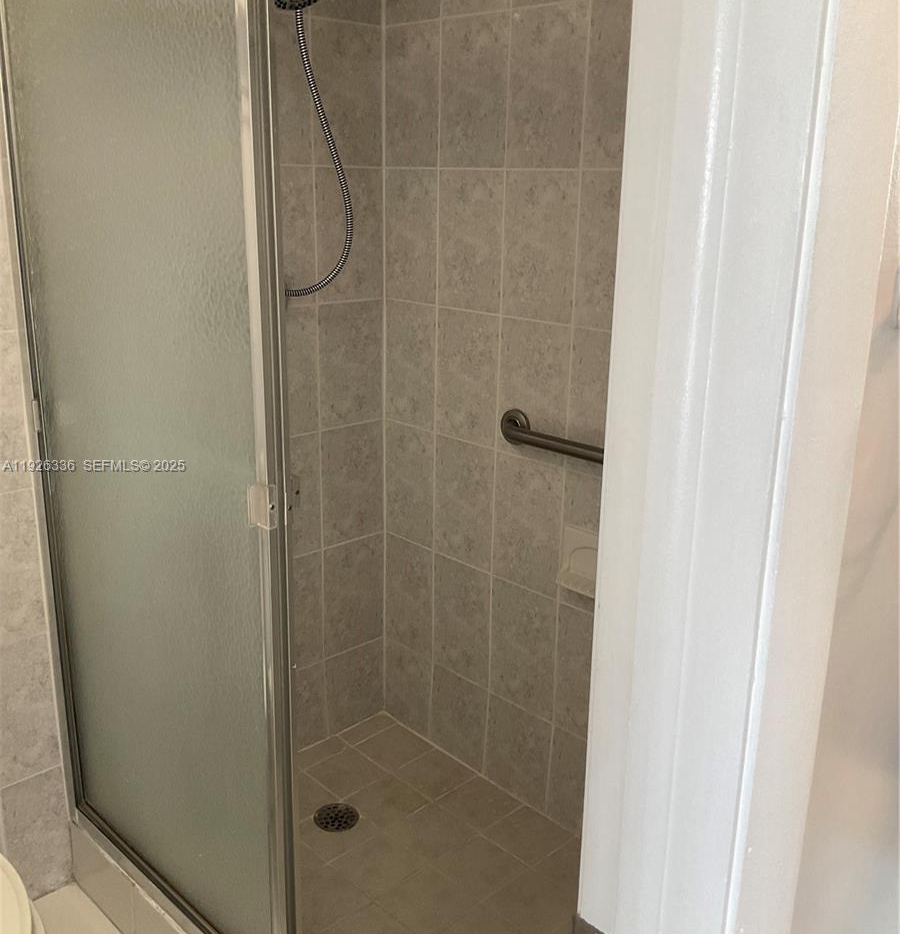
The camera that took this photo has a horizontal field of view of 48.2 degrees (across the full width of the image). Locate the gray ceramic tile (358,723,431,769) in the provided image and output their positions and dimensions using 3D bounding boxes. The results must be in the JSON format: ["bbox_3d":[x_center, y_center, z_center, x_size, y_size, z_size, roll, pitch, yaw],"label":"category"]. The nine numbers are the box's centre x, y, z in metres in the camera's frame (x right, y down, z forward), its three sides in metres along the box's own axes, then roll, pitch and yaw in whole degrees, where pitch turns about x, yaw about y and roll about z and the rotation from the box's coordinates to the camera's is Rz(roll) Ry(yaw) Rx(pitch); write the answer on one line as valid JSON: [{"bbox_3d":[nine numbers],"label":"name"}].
[{"bbox_3d":[-0.145,0.742,2.636,0.153,0.009,0.154,-16,24,-41],"label":"gray ceramic tile"}]

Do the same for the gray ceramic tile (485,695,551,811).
[{"bbox_3d":[0.165,0.677,2.401,0.010,0.228,0.200,-14,23,-41],"label":"gray ceramic tile"}]

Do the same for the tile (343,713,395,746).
[{"bbox_3d":[-0.222,0.726,2.754,0.159,0.010,0.053,-17,25,-41],"label":"tile"}]

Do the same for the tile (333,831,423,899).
[{"bbox_3d":[-0.159,0.868,2.177,0.154,0.010,0.154,-14,23,-41],"label":"tile"}]

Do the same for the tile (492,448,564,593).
[{"bbox_3d":[0.179,0.132,2.284,0.010,0.307,0.203,-14,22,-42],"label":"tile"}]

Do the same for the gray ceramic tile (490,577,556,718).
[{"bbox_3d":[0.170,0.422,2.324,0.010,0.300,0.200,-14,23,-41],"label":"gray ceramic tile"}]

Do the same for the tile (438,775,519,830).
[{"bbox_3d":[0.072,0.814,2.420,0.153,0.009,0.154,-16,24,-41],"label":"tile"}]

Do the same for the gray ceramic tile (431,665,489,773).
[{"bbox_3d":[0.024,0.634,2.546,0.010,0.228,0.200,-14,23,-42],"label":"gray ceramic tile"}]

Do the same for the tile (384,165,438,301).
[{"bbox_3d":[-0.089,-0.537,2.343,0.010,0.302,0.186,-14,23,-42],"label":"tile"}]

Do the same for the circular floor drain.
[{"bbox_3d":[-0.267,0.830,2.367,0.108,0.010,0.108,0,18,0],"label":"circular floor drain"}]

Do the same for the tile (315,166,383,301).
[{"bbox_3d":[-0.238,-0.551,2.387,0.200,0.307,0.010,-14,22,-42],"label":"tile"}]

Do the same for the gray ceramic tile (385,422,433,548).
[{"bbox_3d":[-0.098,0.043,2.516,0.009,0.301,0.188,-14,22,-42],"label":"gray ceramic tile"}]

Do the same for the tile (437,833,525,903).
[{"bbox_3d":[0.061,0.872,2.177,0.154,0.010,0.154,-14,23,-41],"label":"tile"}]

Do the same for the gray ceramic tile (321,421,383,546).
[{"bbox_3d":[-0.242,0.041,2.512,0.198,0.300,0.010,-14,23,-41],"label":"gray ceramic tile"}]

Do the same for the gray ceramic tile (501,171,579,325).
[{"bbox_3d":[0.187,-0.453,2.068,0.009,0.301,0.200,-14,22,-42],"label":"gray ceramic tile"}]

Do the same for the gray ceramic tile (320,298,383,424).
[{"bbox_3d":[-0.236,-0.249,2.430,0.198,0.300,0.010,-14,23,-42],"label":"gray ceramic tile"}]

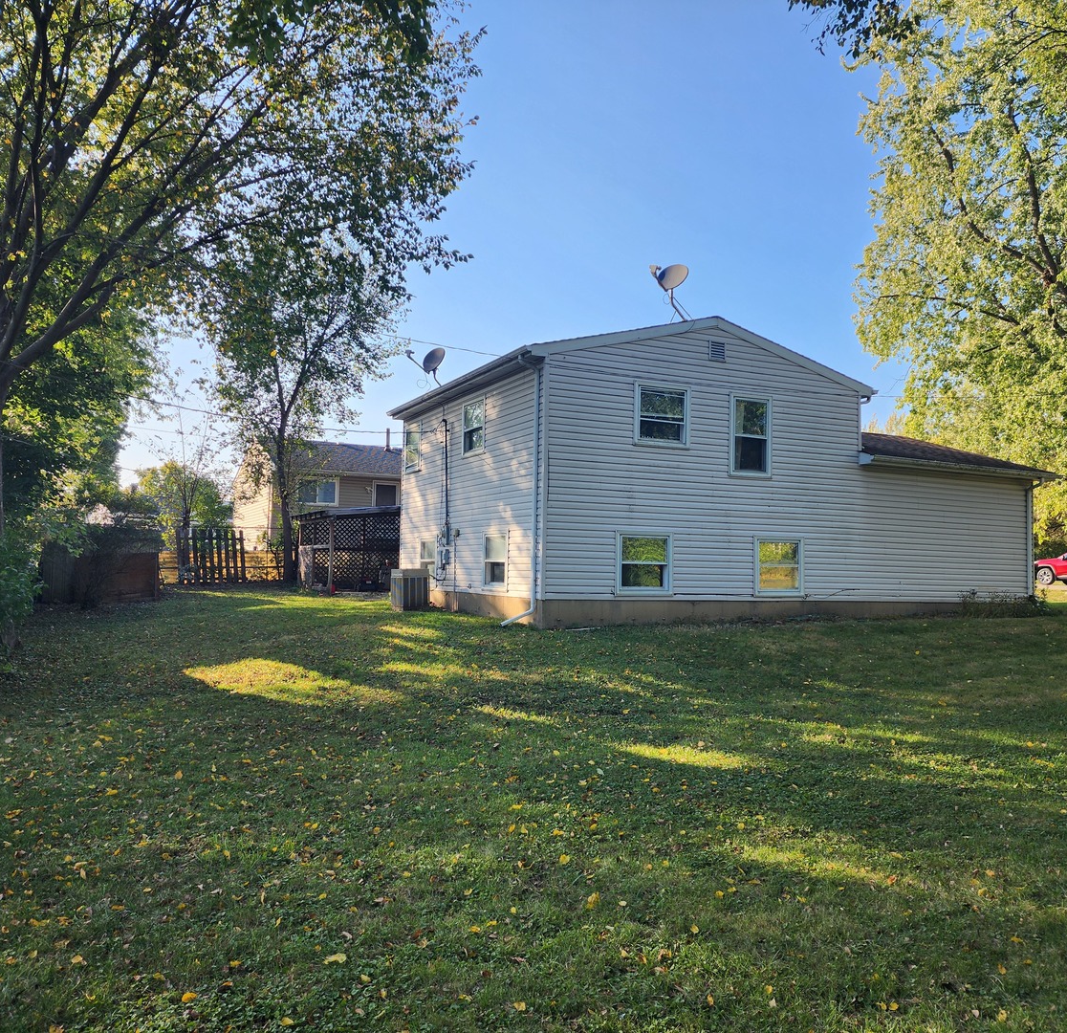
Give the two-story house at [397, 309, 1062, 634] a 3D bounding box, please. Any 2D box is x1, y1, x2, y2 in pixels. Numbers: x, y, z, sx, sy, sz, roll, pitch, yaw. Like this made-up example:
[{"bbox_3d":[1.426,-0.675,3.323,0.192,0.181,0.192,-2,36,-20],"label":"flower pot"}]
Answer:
[{"bbox_3d":[4.071,-0.562,23.060,13.370,5.900,10.100,3,-3,-24],"label":"two-story house"}]

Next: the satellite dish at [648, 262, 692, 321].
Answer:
[{"bbox_3d":[2.588,-4.290,17.406,0.850,1.084,0.660,4,-4,-42],"label":"satellite dish"}]

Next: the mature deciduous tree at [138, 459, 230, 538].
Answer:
[{"bbox_3d":[-18.299,-0.014,47.975,5.000,6.006,5.000,1,-3,0],"label":"mature deciduous tree"}]

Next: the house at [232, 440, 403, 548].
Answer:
[{"bbox_3d":[-7.536,-0.130,44.345,12.800,6.350,8.500,3,-3,-30],"label":"house"}]

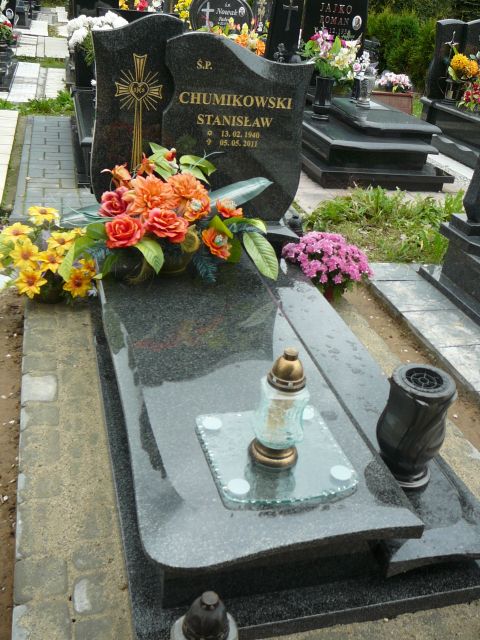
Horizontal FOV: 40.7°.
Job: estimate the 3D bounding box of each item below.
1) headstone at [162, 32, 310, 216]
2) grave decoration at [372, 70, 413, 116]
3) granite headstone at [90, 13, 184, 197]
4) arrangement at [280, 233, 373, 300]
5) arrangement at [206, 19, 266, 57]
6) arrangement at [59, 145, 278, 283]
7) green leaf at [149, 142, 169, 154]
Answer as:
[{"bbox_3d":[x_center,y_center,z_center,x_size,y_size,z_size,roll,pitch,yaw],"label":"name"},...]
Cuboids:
[{"bbox_3d":[-0.023,-0.836,2.890,0.669,0.807,0.068,-2,31,-16],"label":"headstone"},{"bbox_3d":[1.758,-2.545,7.297,0.470,0.420,0.300,-2,31,-16],"label":"grave decoration"},{"bbox_3d":[-0.455,-0.873,2.809,0.373,0.848,0.068,-2,31,-16],"label":"granite headstone"},{"bbox_3d":[0.405,-0.269,3.152,0.462,0.310,0.407,-2,31,-16],"label":"arrangement"},{"bbox_3d":[-0.042,-2.307,5.436,0.590,0.420,0.350,-2,31,-16],"label":"arrangement"},{"bbox_3d":[-0.265,-0.441,2.549,0.842,0.476,0.414,-2,31,-16],"label":"arrangement"},{"bbox_3d":[-0.309,-0.654,2.462,0.083,0.050,0.055,-2,31,-16],"label":"green leaf"}]

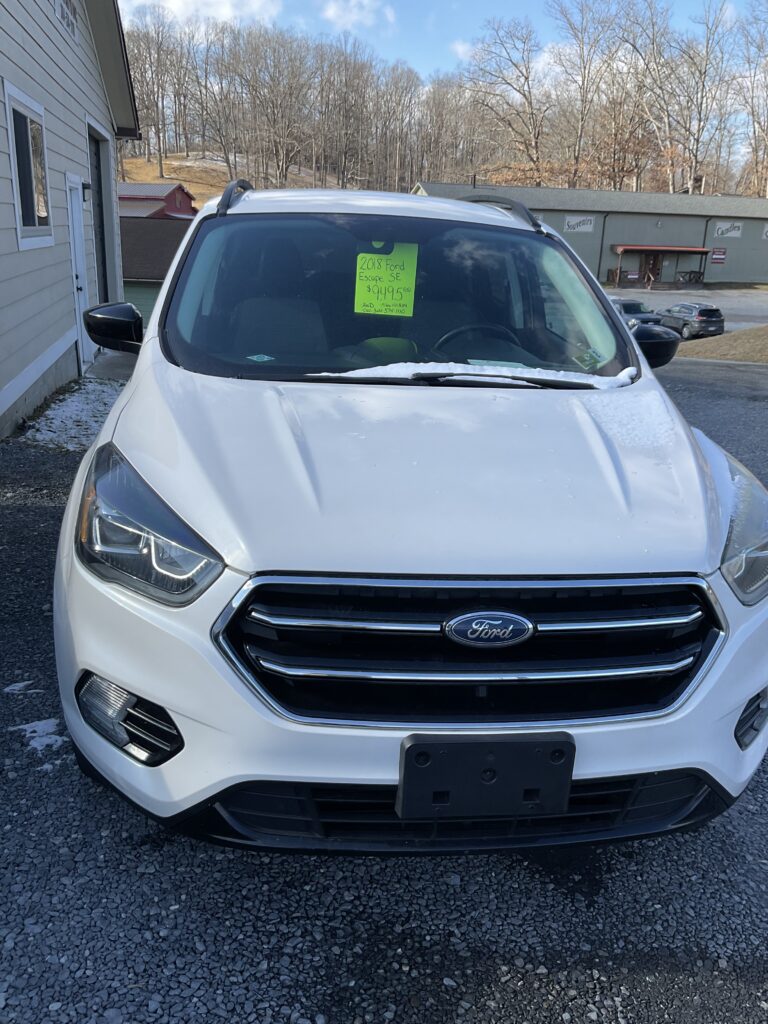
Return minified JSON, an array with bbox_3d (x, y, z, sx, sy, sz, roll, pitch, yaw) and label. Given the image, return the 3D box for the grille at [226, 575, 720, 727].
[{"bbox_3d":[0.199,0.269,1.681,1.050,0.305,0.165,1,18,-8],"label":"grille"}]

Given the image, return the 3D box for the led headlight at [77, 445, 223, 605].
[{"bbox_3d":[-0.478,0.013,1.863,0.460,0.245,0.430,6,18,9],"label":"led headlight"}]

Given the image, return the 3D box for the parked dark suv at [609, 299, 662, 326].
[{"bbox_3d":[12.700,-10.114,44.430,1.870,1.710,4.650,-2,19,-13],"label":"parked dark suv"}]

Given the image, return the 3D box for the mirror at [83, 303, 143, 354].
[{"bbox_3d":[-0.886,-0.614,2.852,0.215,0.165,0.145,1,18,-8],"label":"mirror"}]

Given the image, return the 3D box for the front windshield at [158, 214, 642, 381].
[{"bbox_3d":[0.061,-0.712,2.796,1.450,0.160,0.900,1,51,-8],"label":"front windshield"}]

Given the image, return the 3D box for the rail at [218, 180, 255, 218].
[{"bbox_3d":[-0.646,-1.431,3.917,0.110,0.160,1.800,1,18,-8],"label":"rail"}]

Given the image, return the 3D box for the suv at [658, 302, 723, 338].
[{"bbox_3d":[16.261,-10.248,45.678,1.860,1.680,4.600,-2,19,-11],"label":"suv"}]

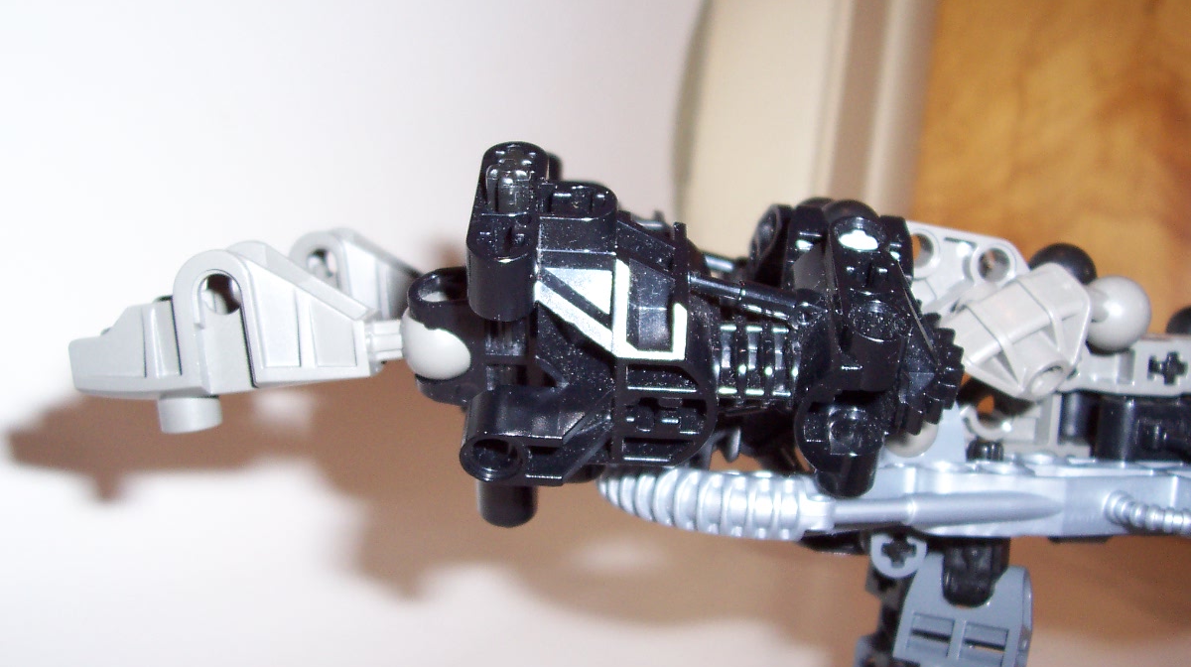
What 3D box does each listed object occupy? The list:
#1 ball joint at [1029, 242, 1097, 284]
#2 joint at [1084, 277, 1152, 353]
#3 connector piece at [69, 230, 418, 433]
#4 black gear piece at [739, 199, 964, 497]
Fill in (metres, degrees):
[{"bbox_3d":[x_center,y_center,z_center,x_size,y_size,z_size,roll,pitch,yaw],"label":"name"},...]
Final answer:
[{"bbox_3d":[0.068,-0.008,0.186,0.010,0.010,0.010,4,12,0],"label":"ball joint"},{"bbox_3d":[0.070,-0.003,0.173,0.010,0.010,0.010,4,12,0],"label":"joint"},{"bbox_3d":[-0.043,0.000,0.159,0.041,0.022,0.017,-5,8,-5],"label":"connector piece"},{"bbox_3d":[0.035,0.001,0.175,0.028,0.036,0.026,4,10,15],"label":"black gear piece"}]

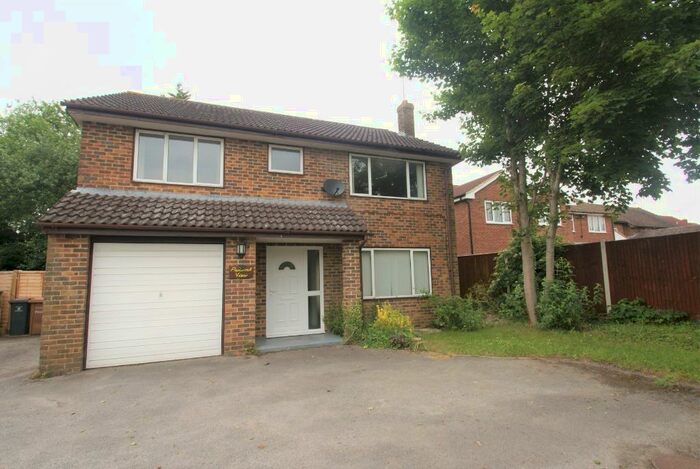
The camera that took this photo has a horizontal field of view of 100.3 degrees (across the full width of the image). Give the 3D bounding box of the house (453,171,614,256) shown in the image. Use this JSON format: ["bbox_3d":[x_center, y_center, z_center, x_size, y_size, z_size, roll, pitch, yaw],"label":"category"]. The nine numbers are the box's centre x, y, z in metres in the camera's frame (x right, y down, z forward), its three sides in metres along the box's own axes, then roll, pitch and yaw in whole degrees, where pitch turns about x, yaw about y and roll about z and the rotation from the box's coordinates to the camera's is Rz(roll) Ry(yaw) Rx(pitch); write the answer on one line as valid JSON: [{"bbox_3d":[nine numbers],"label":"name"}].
[{"bbox_3d":[10.742,0.235,19.899,13.773,6.200,8.200,1,-6,-20],"label":"house"}]

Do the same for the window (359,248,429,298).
[{"bbox_3d":[1.205,1.049,7.927,2.330,1.309,0.100,1,-5,-19],"label":"window"}]

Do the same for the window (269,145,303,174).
[{"bbox_3d":[-1.572,-1.852,7.256,0.838,0.690,0.100,1,-5,-19],"label":"window"}]

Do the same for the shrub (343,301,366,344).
[{"bbox_3d":[0.097,1.898,6.300,0.500,0.950,0.480,1,-6,-20],"label":"shrub"}]

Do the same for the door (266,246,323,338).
[{"bbox_3d":[-1.285,1.340,6.973,1.371,2.076,0.100,1,-6,-20],"label":"door"}]

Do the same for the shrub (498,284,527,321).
[{"bbox_3d":[4.490,1.791,8.024,0.720,0.900,0.700,1,-5,-19],"label":"shrub"}]

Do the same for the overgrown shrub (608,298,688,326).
[{"bbox_3d":[6.736,1.737,6.721,0.750,0.480,1.350,1,-5,-19],"label":"overgrown shrub"}]

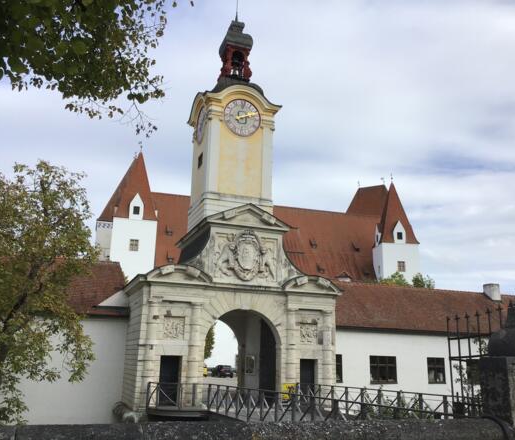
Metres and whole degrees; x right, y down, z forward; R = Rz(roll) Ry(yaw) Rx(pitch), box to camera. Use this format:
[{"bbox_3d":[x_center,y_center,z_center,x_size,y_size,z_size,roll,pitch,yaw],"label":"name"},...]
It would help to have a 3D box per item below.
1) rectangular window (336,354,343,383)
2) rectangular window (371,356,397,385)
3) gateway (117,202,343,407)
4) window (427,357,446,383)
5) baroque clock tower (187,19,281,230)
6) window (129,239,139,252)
[{"bbox_3d":[4.580,9.059,32.035,1.283,1.647,0.150,6,-15,-19],"label":"rectangular window"},{"bbox_3d":[7.945,9.496,33.194,1.909,1.637,0.150,6,-15,-19],"label":"rectangular window"},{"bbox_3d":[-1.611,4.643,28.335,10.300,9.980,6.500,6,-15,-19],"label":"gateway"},{"bbox_3d":[11.730,9.922,34.514,1.323,1.626,0.150,6,-15,-19],"label":"window"},{"bbox_3d":[-1.435,-6.109,31.645,4.600,13.850,4.500,6,-15,-19],"label":"baroque clock tower"},{"bbox_3d":[-20.317,4.243,86.721,1.511,1.911,0.200,5,-14,-13],"label":"window"}]

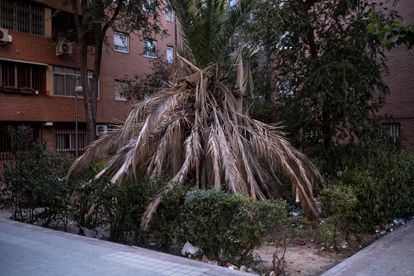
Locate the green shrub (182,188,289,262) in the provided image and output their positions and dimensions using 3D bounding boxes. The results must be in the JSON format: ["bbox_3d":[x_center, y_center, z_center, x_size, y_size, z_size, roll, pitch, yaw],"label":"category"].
[{"bbox_3d":[0.340,1.110,5.200,1.300,0.840,0.800,1,2,34],"label":"green shrub"}]

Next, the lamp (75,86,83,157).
[{"bbox_3d":[-5.430,-0.450,17.000,0.300,3.400,0.300,0,1,18],"label":"lamp"}]

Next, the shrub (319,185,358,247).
[{"bbox_3d":[1.900,1.100,5.820,0.560,0.840,0.580,1,2,41],"label":"shrub"}]

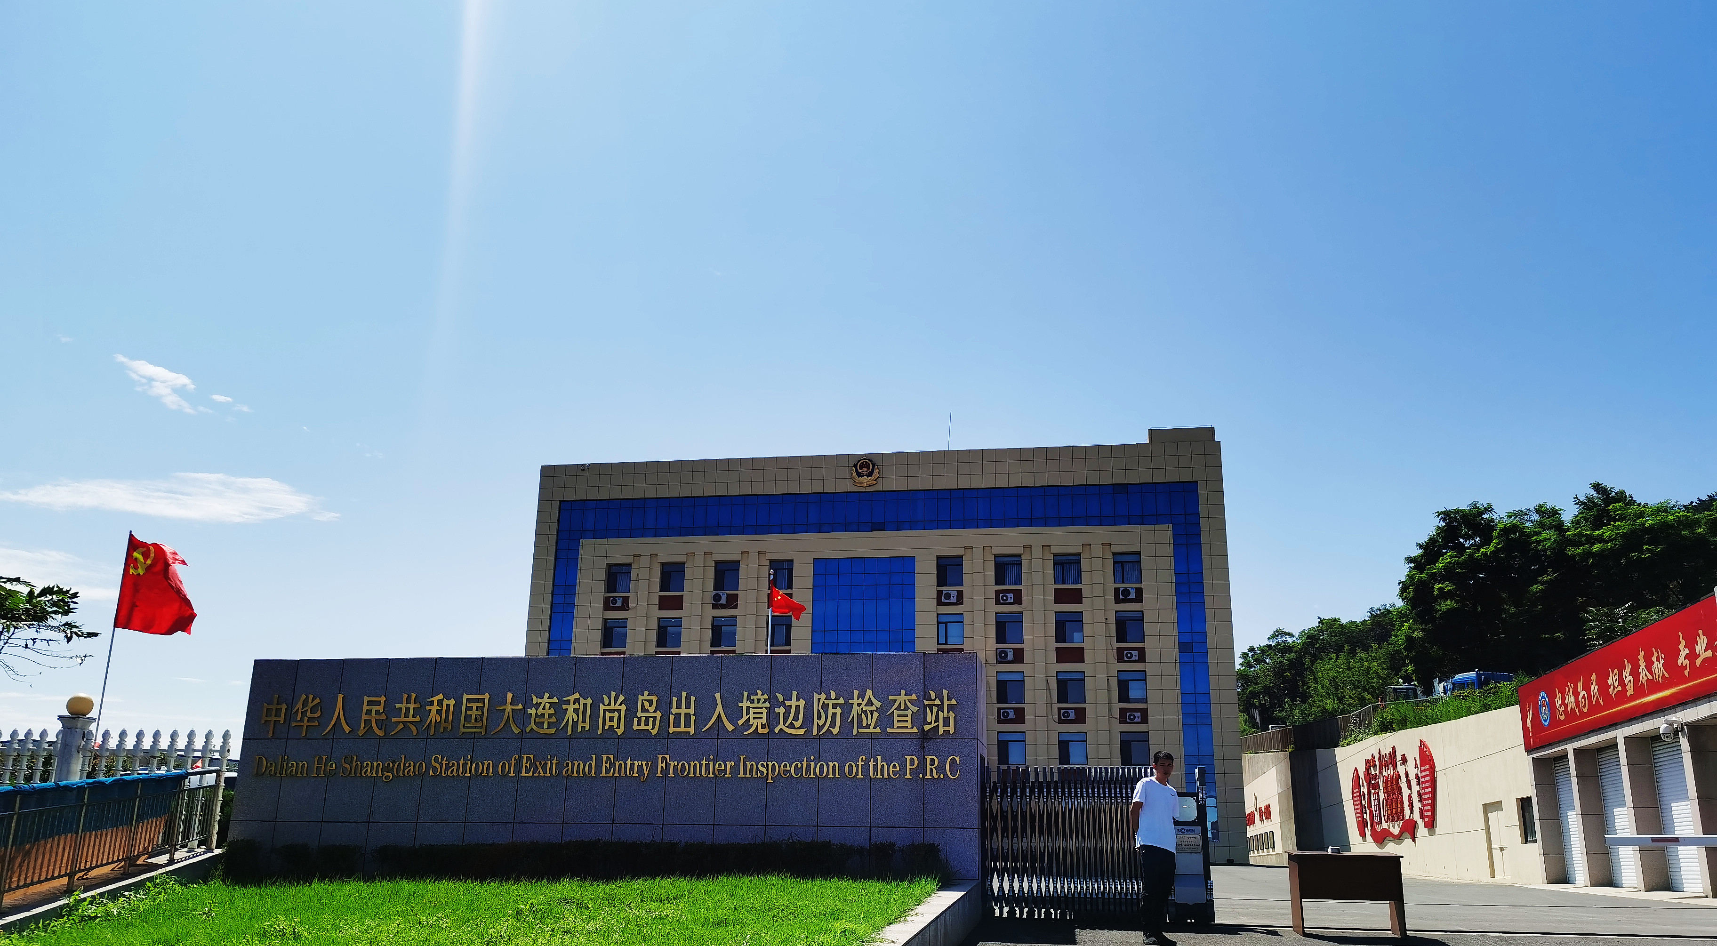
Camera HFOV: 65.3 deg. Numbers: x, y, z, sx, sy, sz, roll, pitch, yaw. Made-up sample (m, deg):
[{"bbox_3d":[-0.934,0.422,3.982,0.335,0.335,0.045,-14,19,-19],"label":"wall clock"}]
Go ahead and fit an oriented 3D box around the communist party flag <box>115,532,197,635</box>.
[{"bbox_3d":[-9.397,1.531,18.105,1.021,1.339,0.450,10,-19,-27],"label":"communist party flag"}]

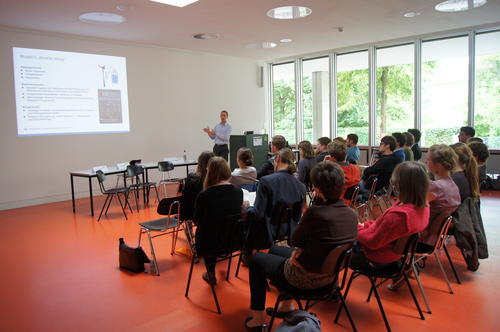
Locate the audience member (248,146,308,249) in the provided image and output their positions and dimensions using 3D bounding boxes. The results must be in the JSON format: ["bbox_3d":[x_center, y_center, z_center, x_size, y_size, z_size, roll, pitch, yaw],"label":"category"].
[{"bbox_3d":[0.134,0.461,3.759,0.860,1.270,0.520,4,9,42],"label":"audience member"}]

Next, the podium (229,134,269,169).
[{"bbox_3d":[0.012,-0.146,9.126,0.490,1.220,0.750,4,9,42],"label":"podium"}]

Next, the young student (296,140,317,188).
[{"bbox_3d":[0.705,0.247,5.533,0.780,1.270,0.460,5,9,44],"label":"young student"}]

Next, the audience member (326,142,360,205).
[{"bbox_3d":[1.011,0.322,4.654,0.860,1.275,0.540,4,9,42],"label":"audience member"}]

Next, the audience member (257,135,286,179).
[{"bbox_3d":[0.264,0.264,5.179,0.800,1.340,0.520,5,9,44],"label":"audience member"}]

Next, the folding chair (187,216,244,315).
[{"bbox_3d":[-0.220,0.765,3.315,0.520,0.790,0.490,5,9,44],"label":"folding chair"}]

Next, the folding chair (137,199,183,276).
[{"bbox_3d":[-0.926,0.700,4.100,0.530,0.790,0.500,4,9,42],"label":"folding chair"}]

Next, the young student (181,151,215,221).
[{"bbox_3d":[-0.637,0.406,4.664,0.800,1.220,0.500,4,9,42],"label":"young student"}]

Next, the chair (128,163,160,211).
[{"bbox_3d":[-2.056,0.385,7.143,0.520,0.790,0.490,3,8,35],"label":"chair"}]

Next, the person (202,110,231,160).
[{"bbox_3d":[-0.678,-0.240,7.738,0.500,1.820,0.550,4,8,40],"label":"person"}]

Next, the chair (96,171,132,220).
[{"bbox_3d":[-2.305,0.480,6.318,0.530,0.800,0.490,-2,7,-2],"label":"chair"}]

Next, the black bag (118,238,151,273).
[{"bbox_3d":[-1.254,0.958,4.058,0.300,0.310,0.160,3,8,35],"label":"black bag"}]

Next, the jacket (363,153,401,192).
[{"bbox_3d":[1.964,0.096,5.550,0.450,0.620,0.480,4,9,43],"label":"jacket"}]

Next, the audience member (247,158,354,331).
[{"bbox_3d":[0.365,0.591,2.659,0.780,1.250,0.540,4,9,43],"label":"audience member"}]

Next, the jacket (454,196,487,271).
[{"bbox_3d":[2.078,0.597,3.483,0.250,0.650,0.460,4,9,42],"label":"jacket"}]

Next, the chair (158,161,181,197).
[{"bbox_3d":[-1.544,0.316,7.625,0.520,0.790,0.490,4,8,39],"label":"chair"}]

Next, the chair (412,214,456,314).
[{"bbox_3d":[1.429,0.724,3.196,0.500,0.790,0.540,-9,9,-44],"label":"chair"}]

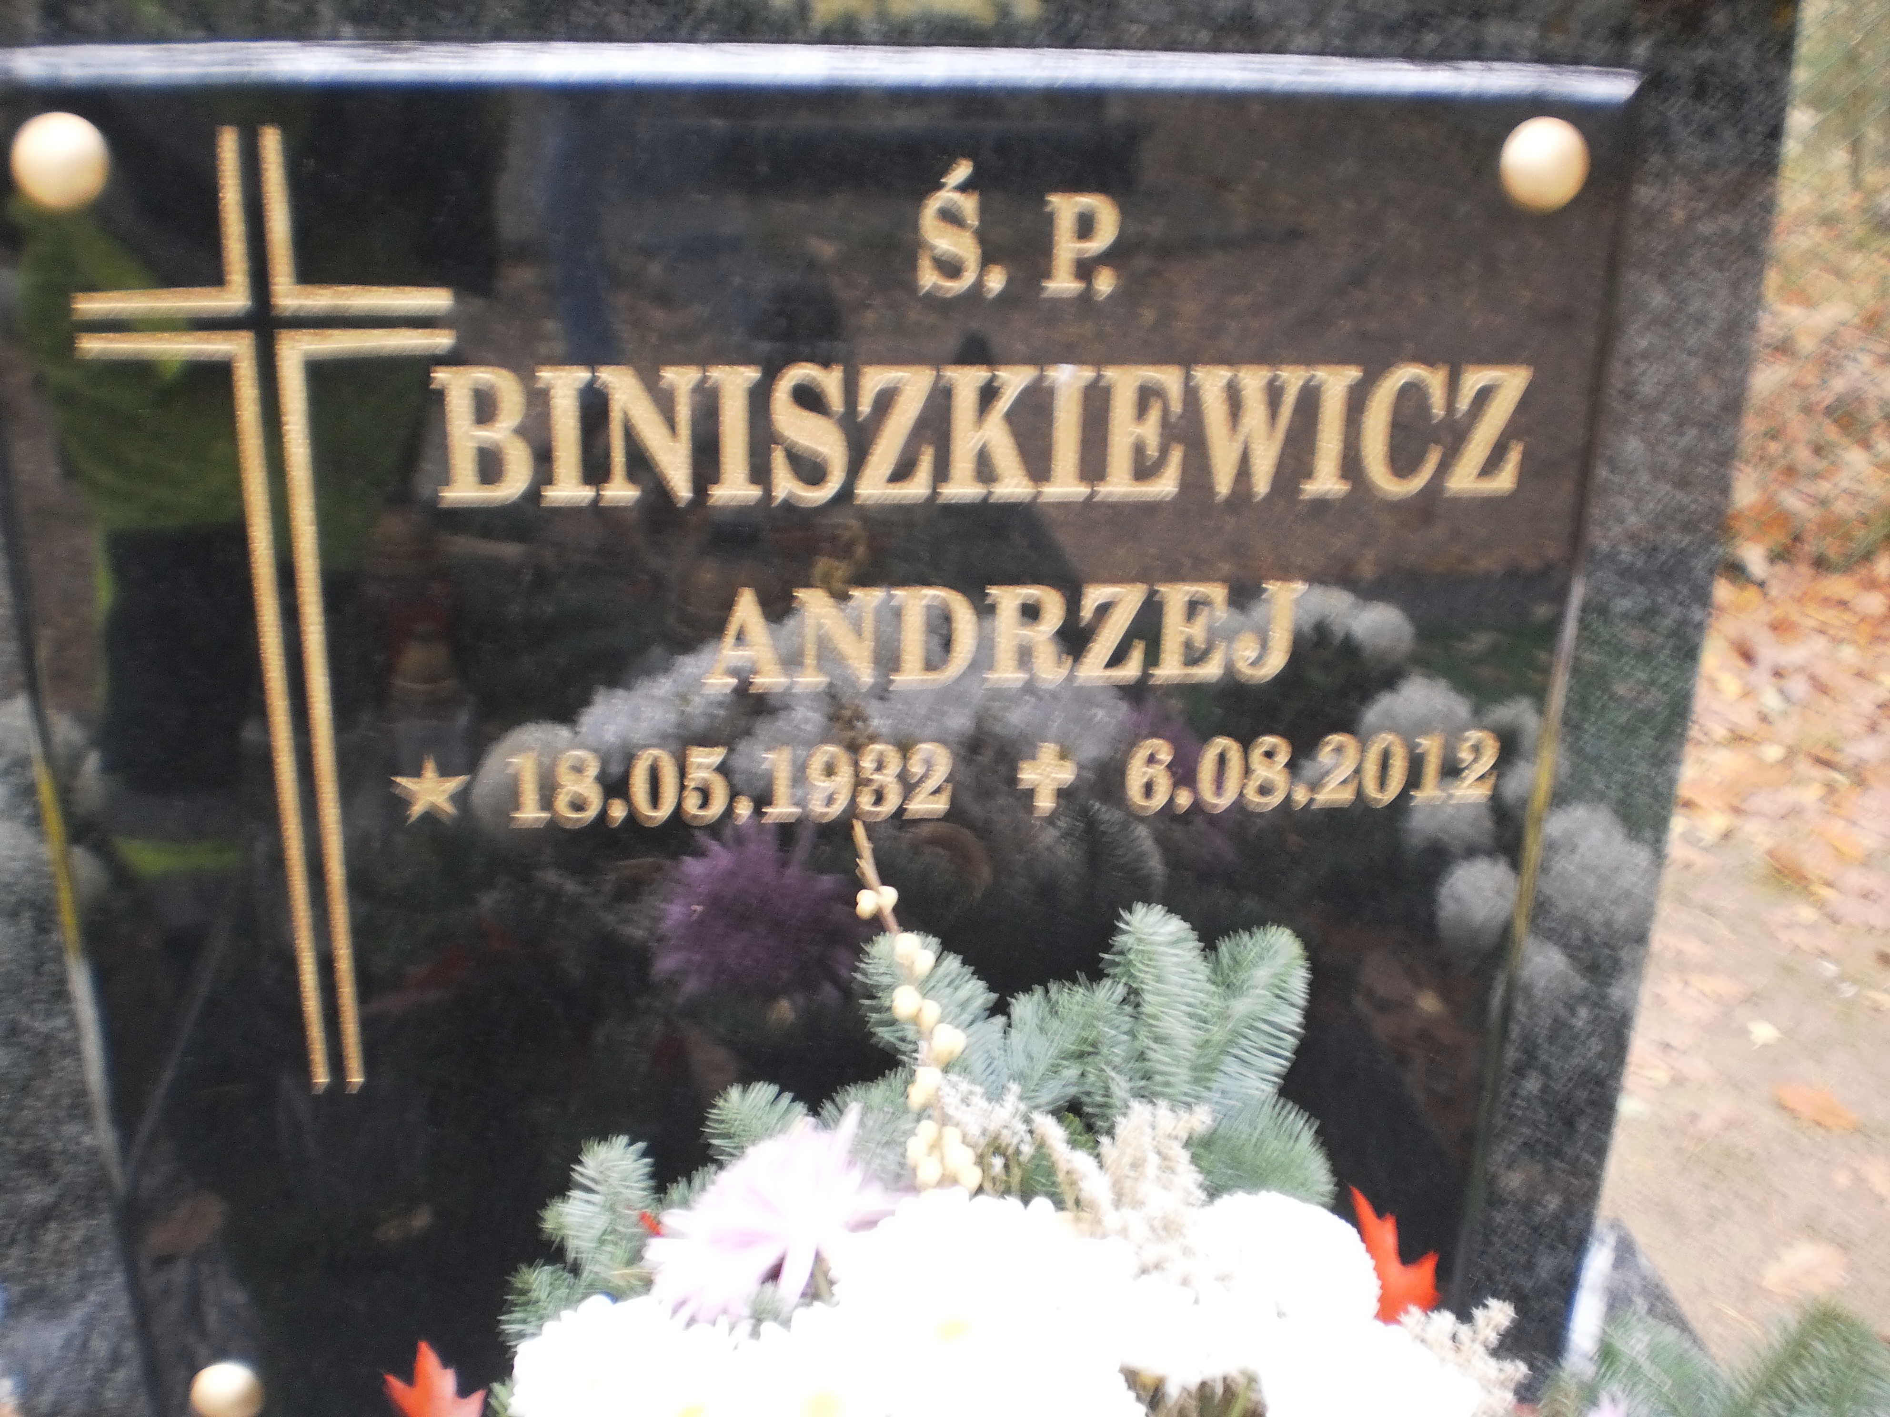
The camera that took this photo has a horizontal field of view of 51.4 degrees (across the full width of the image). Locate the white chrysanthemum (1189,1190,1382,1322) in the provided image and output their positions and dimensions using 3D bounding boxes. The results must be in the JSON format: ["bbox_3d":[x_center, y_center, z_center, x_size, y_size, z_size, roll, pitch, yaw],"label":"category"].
[{"bbox_3d":[0.133,0.220,0.770,0.077,0.066,0.074,-1,21,-6],"label":"white chrysanthemum"}]

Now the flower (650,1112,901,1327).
[{"bbox_3d":[-0.073,0.218,0.839,0.112,0.090,0.100,-1,21,-6],"label":"flower"}]

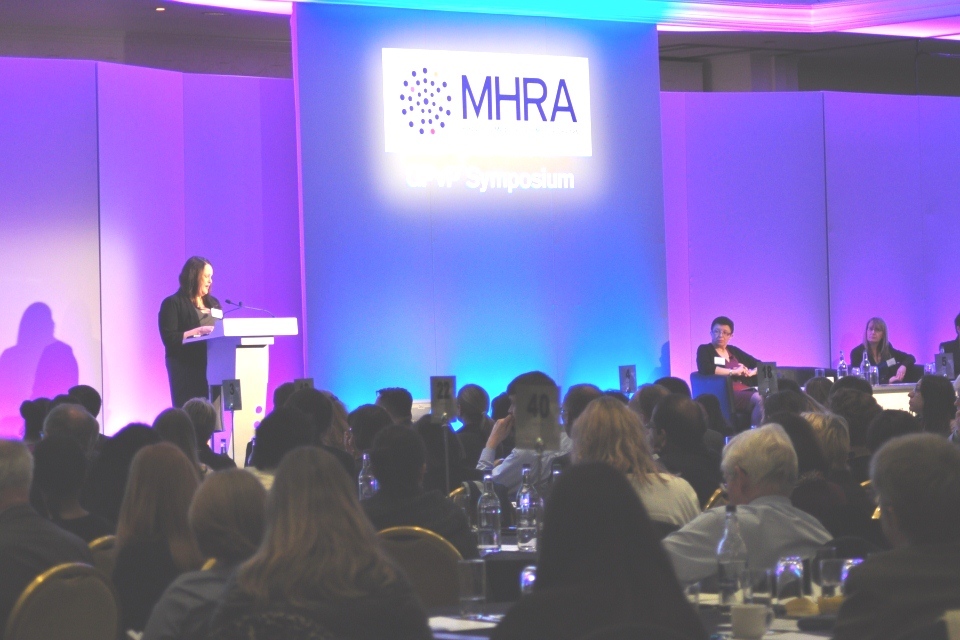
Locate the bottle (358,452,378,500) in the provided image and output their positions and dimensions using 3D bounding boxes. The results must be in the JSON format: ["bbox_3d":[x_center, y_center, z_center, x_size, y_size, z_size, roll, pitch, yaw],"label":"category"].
[{"bbox_3d":[-0.476,0.710,11.900,0.076,0.296,0.076,-2,-1,0],"label":"bottle"}]

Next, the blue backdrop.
[{"bbox_3d":[0.076,-0.612,22.500,3.630,3.682,0.070,-1,-1,-36],"label":"blue backdrop"}]

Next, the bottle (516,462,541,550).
[{"bbox_3d":[0.169,0.666,9.900,0.080,0.303,0.080,-1,0,0],"label":"bottle"}]

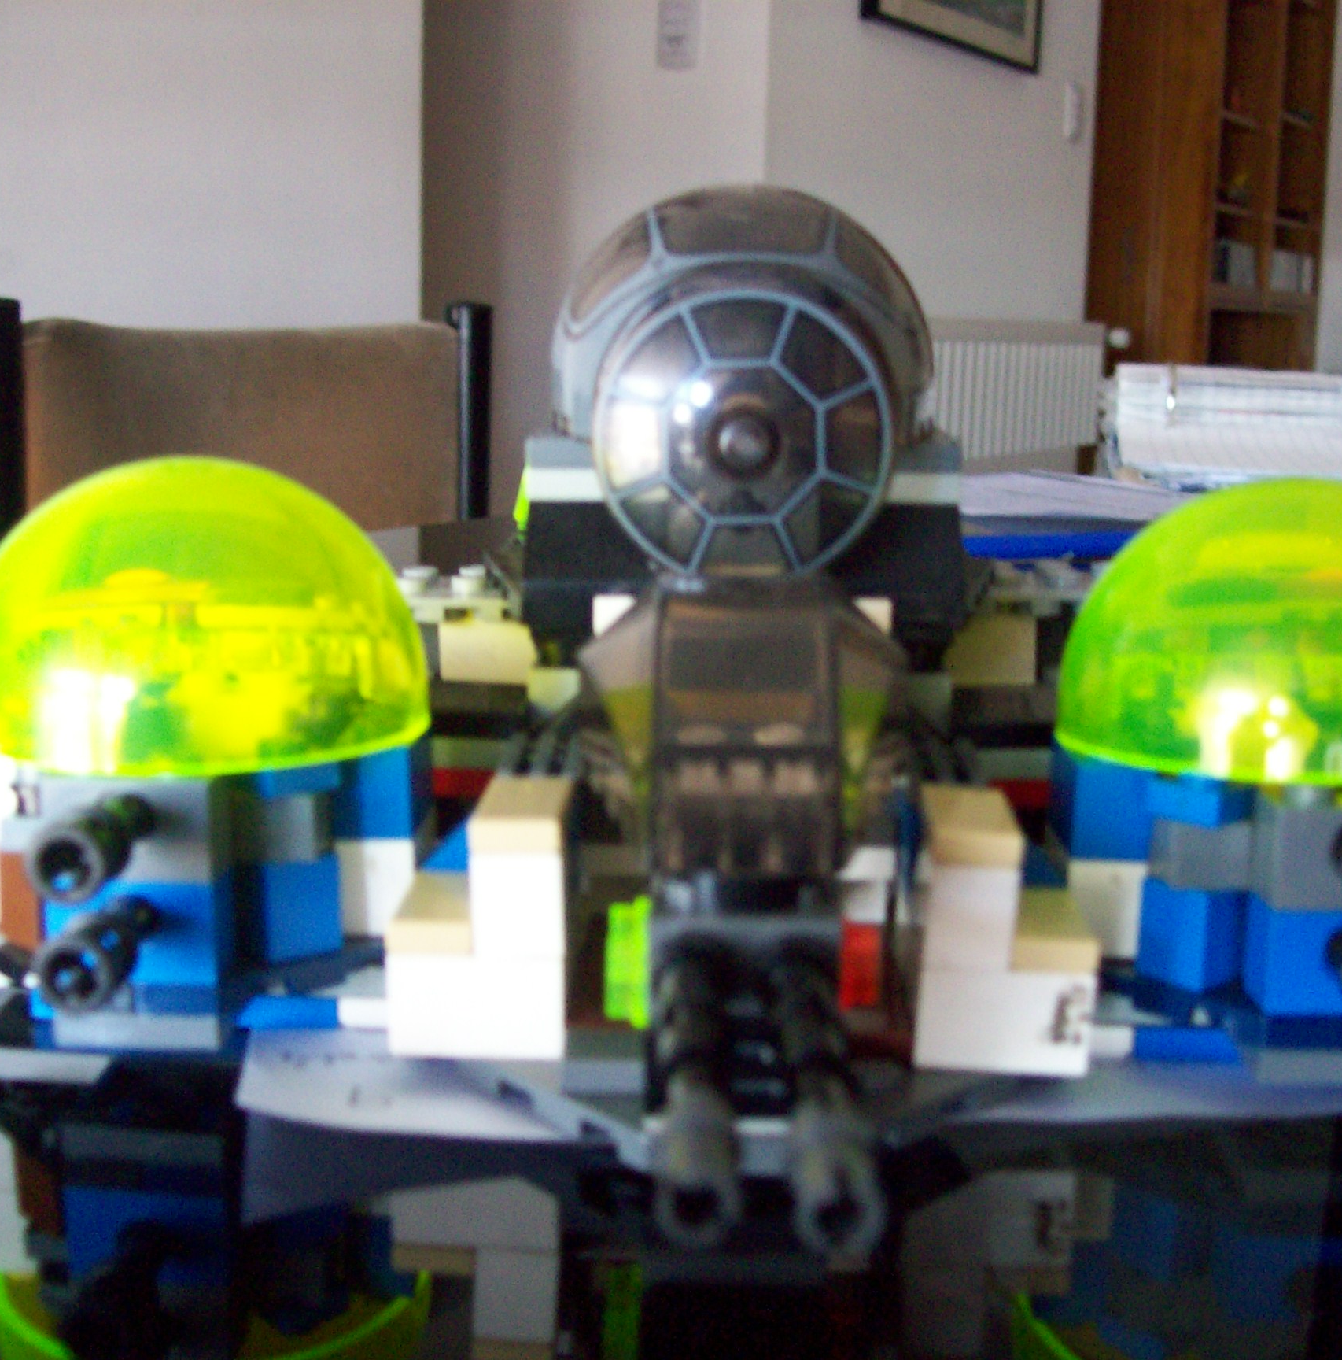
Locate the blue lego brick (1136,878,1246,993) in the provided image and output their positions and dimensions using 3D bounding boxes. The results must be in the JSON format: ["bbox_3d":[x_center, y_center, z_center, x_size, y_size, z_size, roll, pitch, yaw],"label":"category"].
[{"bbox_3d":[0.052,0.024,0.188,0.008,0.010,0.008,-10,16,-44],"label":"blue lego brick"}]

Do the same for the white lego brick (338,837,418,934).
[{"bbox_3d":[-0.031,0.019,0.190,0.011,0.010,0.011,1,10,1],"label":"white lego brick"}]

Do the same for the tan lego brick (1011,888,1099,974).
[{"bbox_3d":[0.035,0.023,0.175,0.008,0.003,0.016,1,10,1],"label":"tan lego brick"}]

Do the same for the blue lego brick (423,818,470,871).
[{"bbox_3d":[-0.016,0.015,0.193,0.016,0.010,0.013,0,11,3],"label":"blue lego brick"}]

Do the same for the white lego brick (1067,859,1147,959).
[{"bbox_3d":[0.043,0.021,0.192,0.008,0.010,0.016,3,11,2],"label":"white lego brick"}]

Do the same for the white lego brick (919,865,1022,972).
[{"bbox_3d":[0.027,0.020,0.177,0.008,0.010,0.016,3,11,2],"label":"white lego brick"}]

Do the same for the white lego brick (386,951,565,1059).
[{"bbox_3d":[-0.017,0.028,0.177,0.016,0.010,0.016,0,11,3],"label":"white lego brick"}]

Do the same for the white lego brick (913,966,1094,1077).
[{"bbox_3d":[0.031,0.029,0.178,0.016,0.010,0.016,3,11,2],"label":"white lego brick"}]

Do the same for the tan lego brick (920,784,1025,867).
[{"bbox_3d":[0.028,0.013,0.174,0.008,0.003,0.016,1,10,1],"label":"tan lego brick"}]

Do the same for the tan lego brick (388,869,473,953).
[{"bbox_3d":[-0.021,0.022,0.176,0.008,0.003,0.016,0,11,3],"label":"tan lego brick"}]

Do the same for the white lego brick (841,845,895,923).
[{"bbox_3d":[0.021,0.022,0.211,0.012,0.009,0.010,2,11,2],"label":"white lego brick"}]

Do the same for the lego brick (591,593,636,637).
[{"bbox_3d":[-0.004,-0.004,0.209,0.008,0.010,0.009,1,10,1],"label":"lego brick"}]

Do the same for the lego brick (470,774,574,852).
[{"bbox_3d":[-0.014,0.012,0.175,0.008,0.003,0.016,1,10,1],"label":"lego brick"}]

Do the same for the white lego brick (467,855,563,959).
[{"bbox_3d":[-0.013,0.018,0.175,0.008,0.010,0.016,0,11,3],"label":"white lego brick"}]

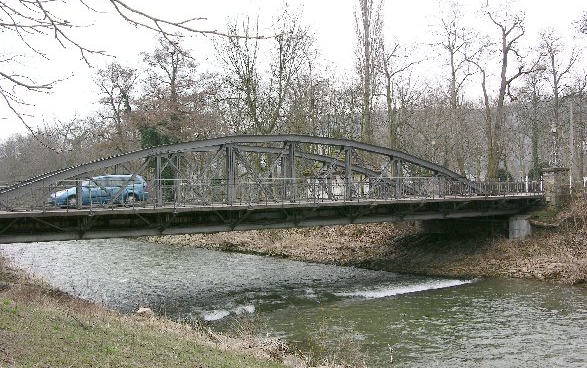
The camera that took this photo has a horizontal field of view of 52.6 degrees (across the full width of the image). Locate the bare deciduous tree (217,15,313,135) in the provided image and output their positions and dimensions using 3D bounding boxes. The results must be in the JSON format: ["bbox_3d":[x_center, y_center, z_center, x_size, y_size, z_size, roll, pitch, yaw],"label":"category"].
[{"bbox_3d":[-2.740,-7.500,56.000,9.000,17.000,8.500,0,1,0],"label":"bare deciduous tree"}]

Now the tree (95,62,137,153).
[{"bbox_3d":[-22.370,-7.390,75.000,5.700,16.000,5.700,0,1,0],"label":"tree"}]

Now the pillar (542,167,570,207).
[{"bbox_3d":[17.150,0.160,38.700,1.250,2.650,1.150,-1,1,-32],"label":"pillar"}]

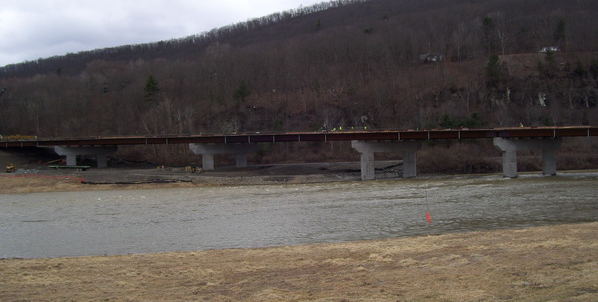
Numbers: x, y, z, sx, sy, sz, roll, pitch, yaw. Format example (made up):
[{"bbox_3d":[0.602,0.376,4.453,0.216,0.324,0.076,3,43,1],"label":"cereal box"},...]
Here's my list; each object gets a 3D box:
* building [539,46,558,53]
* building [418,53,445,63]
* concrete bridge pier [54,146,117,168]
[{"bbox_3d":[168.283,-68.460,420.000,12.500,3.900,8.000,-2,-1,17],"label":"building"},{"bbox_3d":[85.113,-60.061,400.000,15.500,5.300,9.500,-2,-1,11],"label":"building"},{"bbox_3d":[-67.728,2.003,198.000,18.600,7.100,2.000,-1,-1,-20],"label":"concrete bridge pier"}]

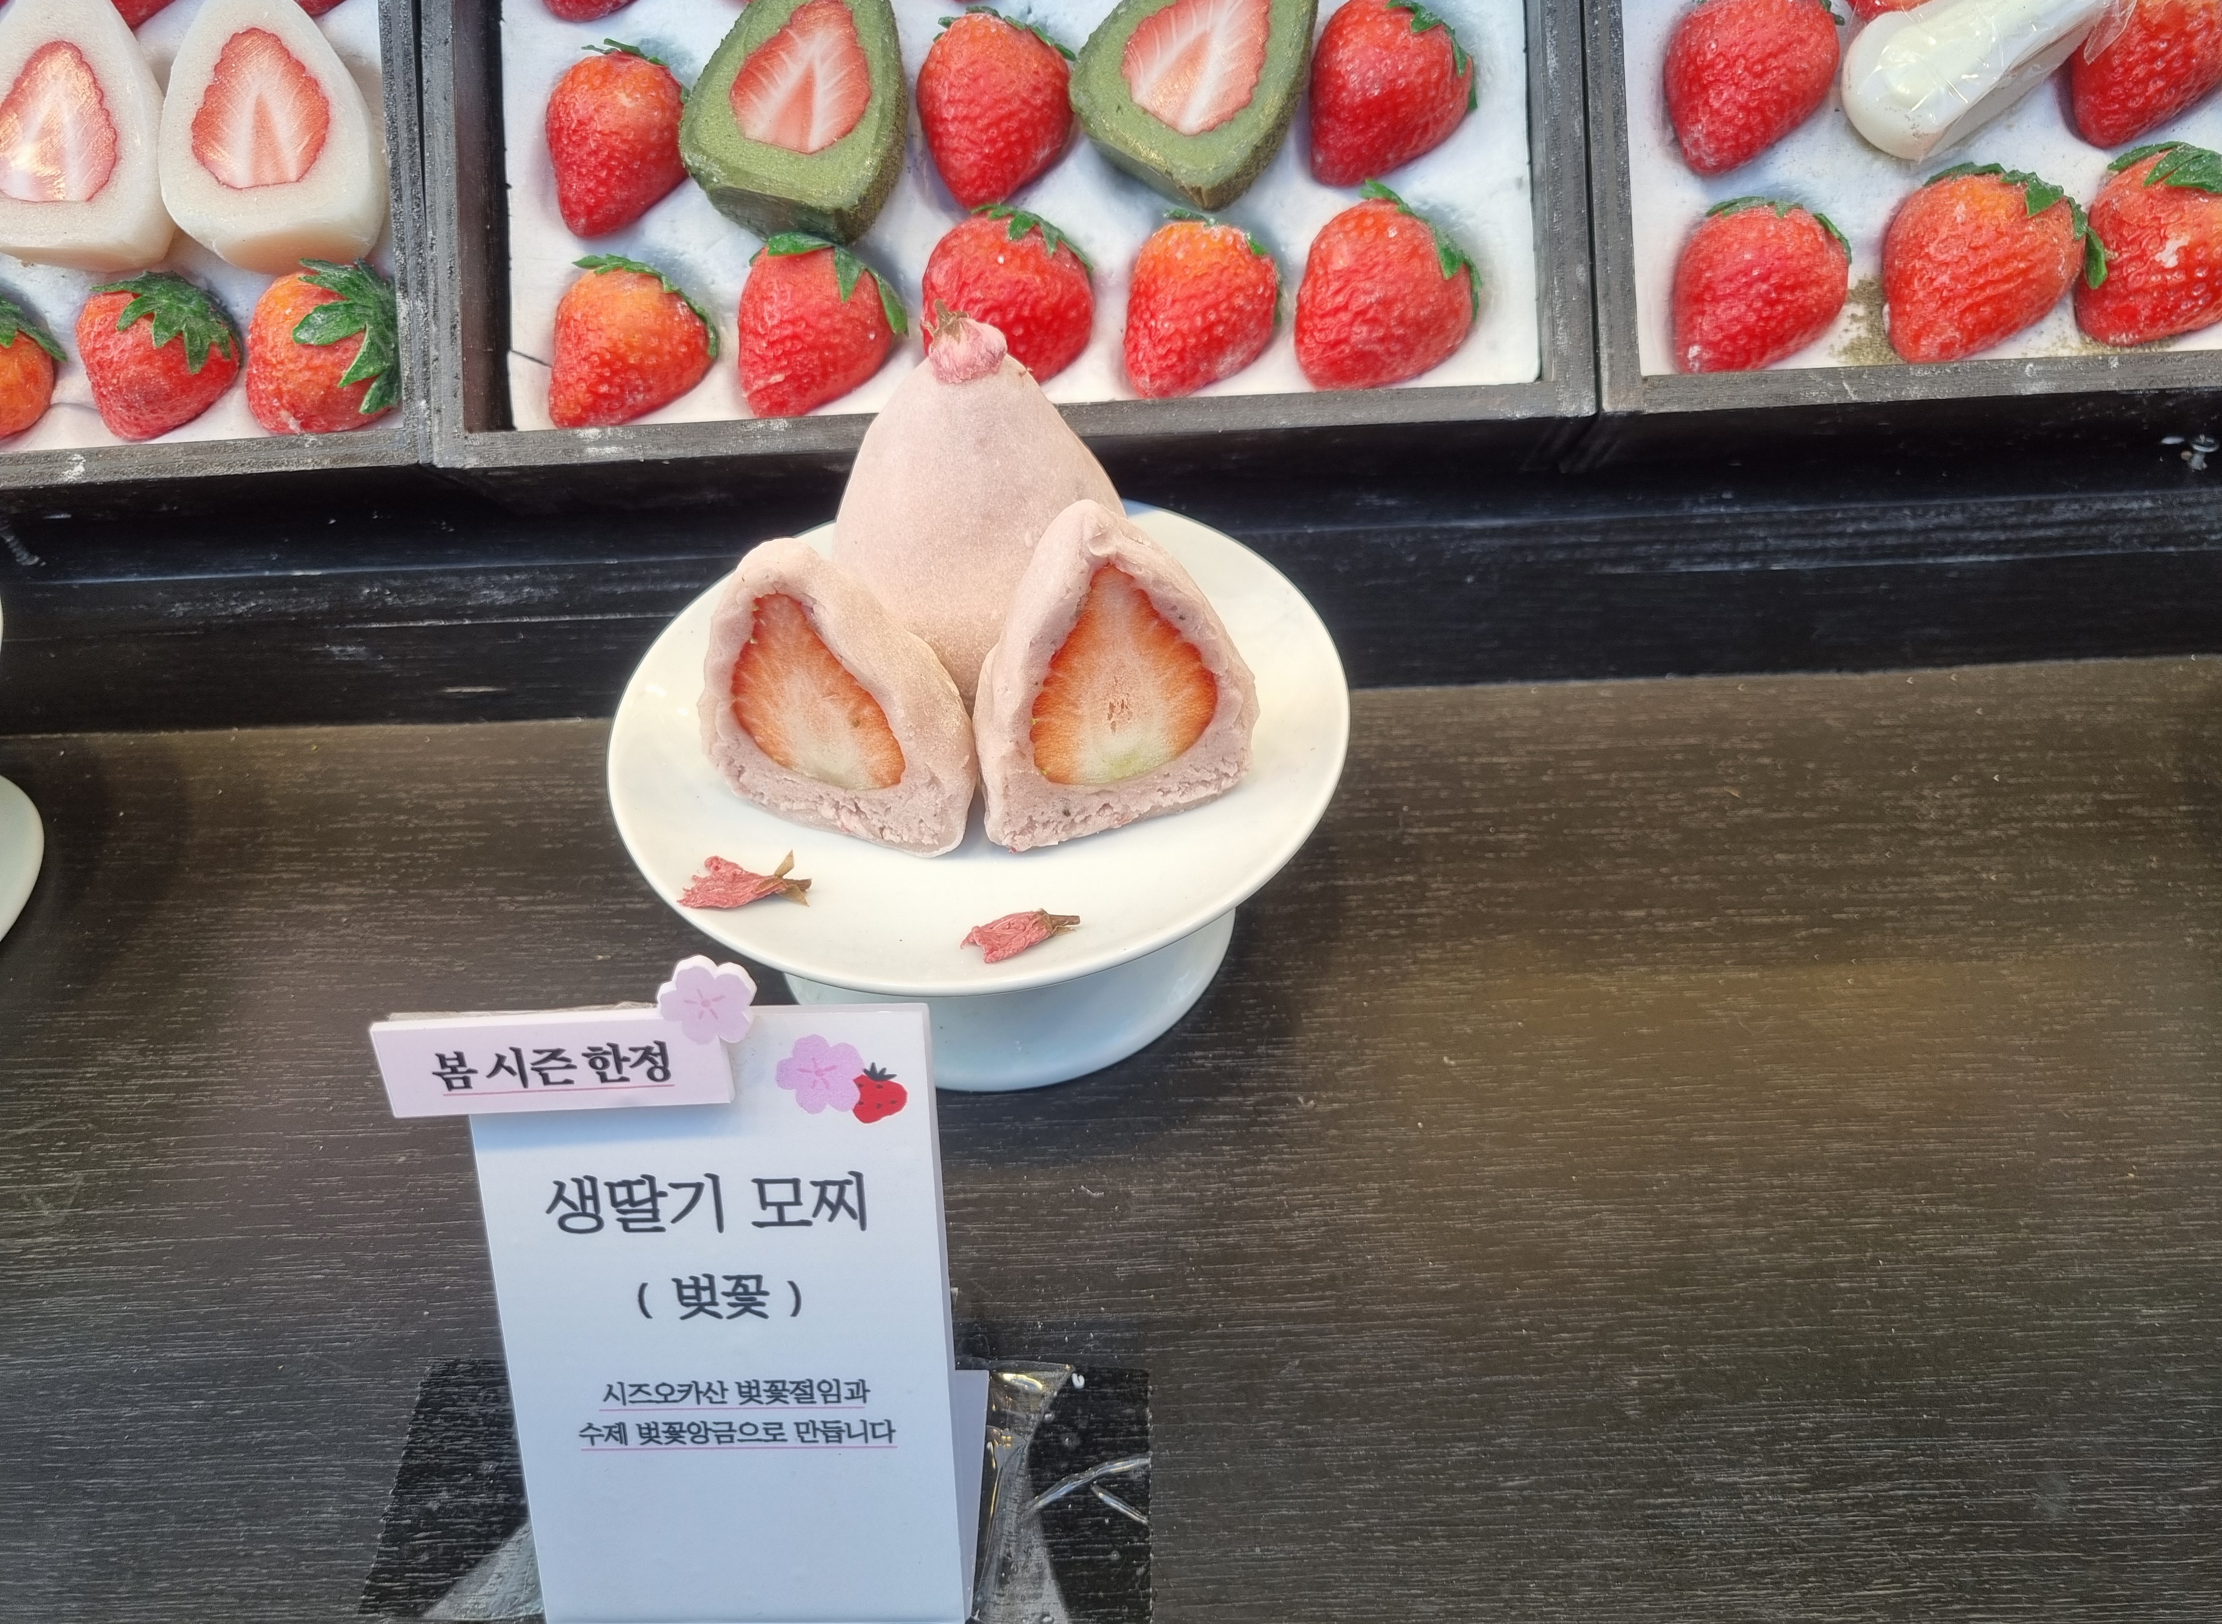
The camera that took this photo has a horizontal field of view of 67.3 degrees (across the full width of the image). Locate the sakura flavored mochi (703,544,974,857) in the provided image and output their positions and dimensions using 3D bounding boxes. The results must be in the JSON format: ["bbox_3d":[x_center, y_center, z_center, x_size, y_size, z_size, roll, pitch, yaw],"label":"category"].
[{"bbox_3d":[-0.051,-0.032,0.327,0.057,0.066,0.034,15,48,18],"label":"sakura flavored mochi"}]

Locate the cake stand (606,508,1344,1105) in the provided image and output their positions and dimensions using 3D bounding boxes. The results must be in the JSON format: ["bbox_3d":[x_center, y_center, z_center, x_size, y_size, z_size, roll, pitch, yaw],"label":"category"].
[{"bbox_3d":[-0.026,-0.002,0.371,0.154,0.064,0.154,-2,45,1],"label":"cake stand"}]

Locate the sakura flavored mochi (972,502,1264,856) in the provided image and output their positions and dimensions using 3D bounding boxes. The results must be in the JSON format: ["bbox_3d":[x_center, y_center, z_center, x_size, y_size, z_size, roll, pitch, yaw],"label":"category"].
[{"bbox_3d":[-0.004,-0.035,0.323,0.056,0.071,0.034,-17,47,-13],"label":"sakura flavored mochi"}]

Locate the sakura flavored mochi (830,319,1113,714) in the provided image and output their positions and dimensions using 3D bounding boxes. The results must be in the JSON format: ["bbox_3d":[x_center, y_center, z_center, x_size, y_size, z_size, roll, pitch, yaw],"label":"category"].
[{"bbox_3d":[-0.029,-0.064,0.345,0.062,0.083,0.061,-2,45,1],"label":"sakura flavored mochi"}]

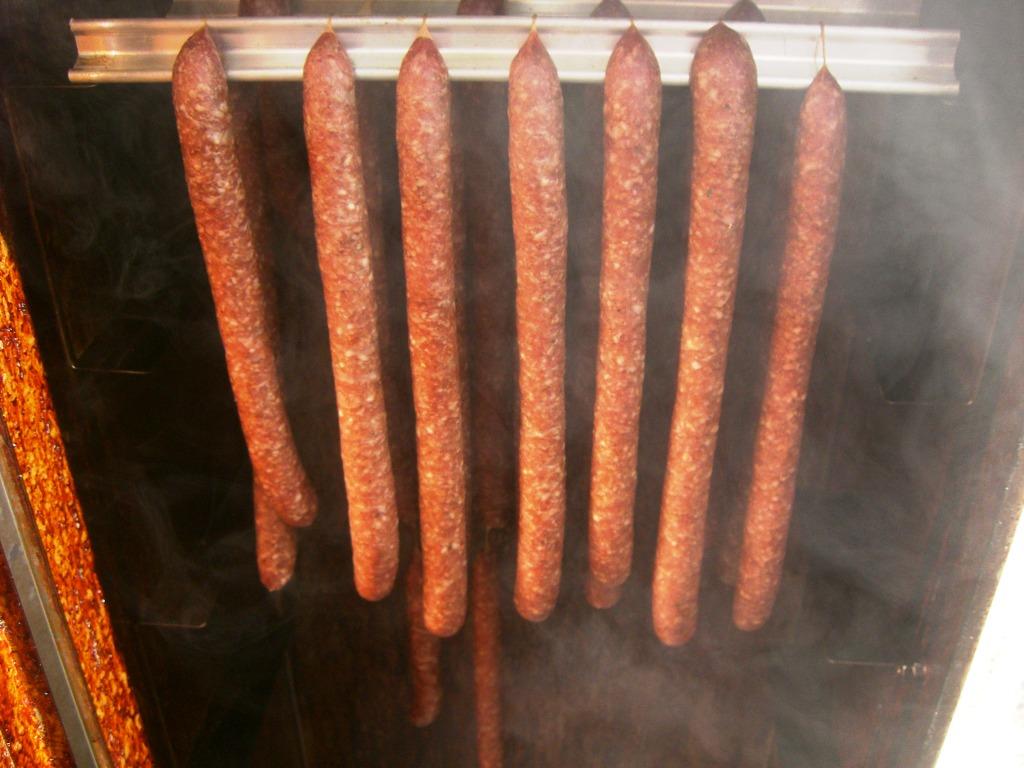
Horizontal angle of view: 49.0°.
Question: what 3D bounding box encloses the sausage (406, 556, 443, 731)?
[{"bbox_3d":[-0.091,0.264,1.158,0.032,0.227,0.031,1,31,0],"label":"sausage"}]

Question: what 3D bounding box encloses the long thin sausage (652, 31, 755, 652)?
[{"bbox_3d":[0.126,-0.005,0.771,0.040,0.473,0.038,-1,31,1],"label":"long thin sausage"}]

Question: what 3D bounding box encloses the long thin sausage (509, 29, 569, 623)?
[{"bbox_3d":[0.018,-0.013,0.763,0.037,0.444,0.036,-1,31,1],"label":"long thin sausage"}]

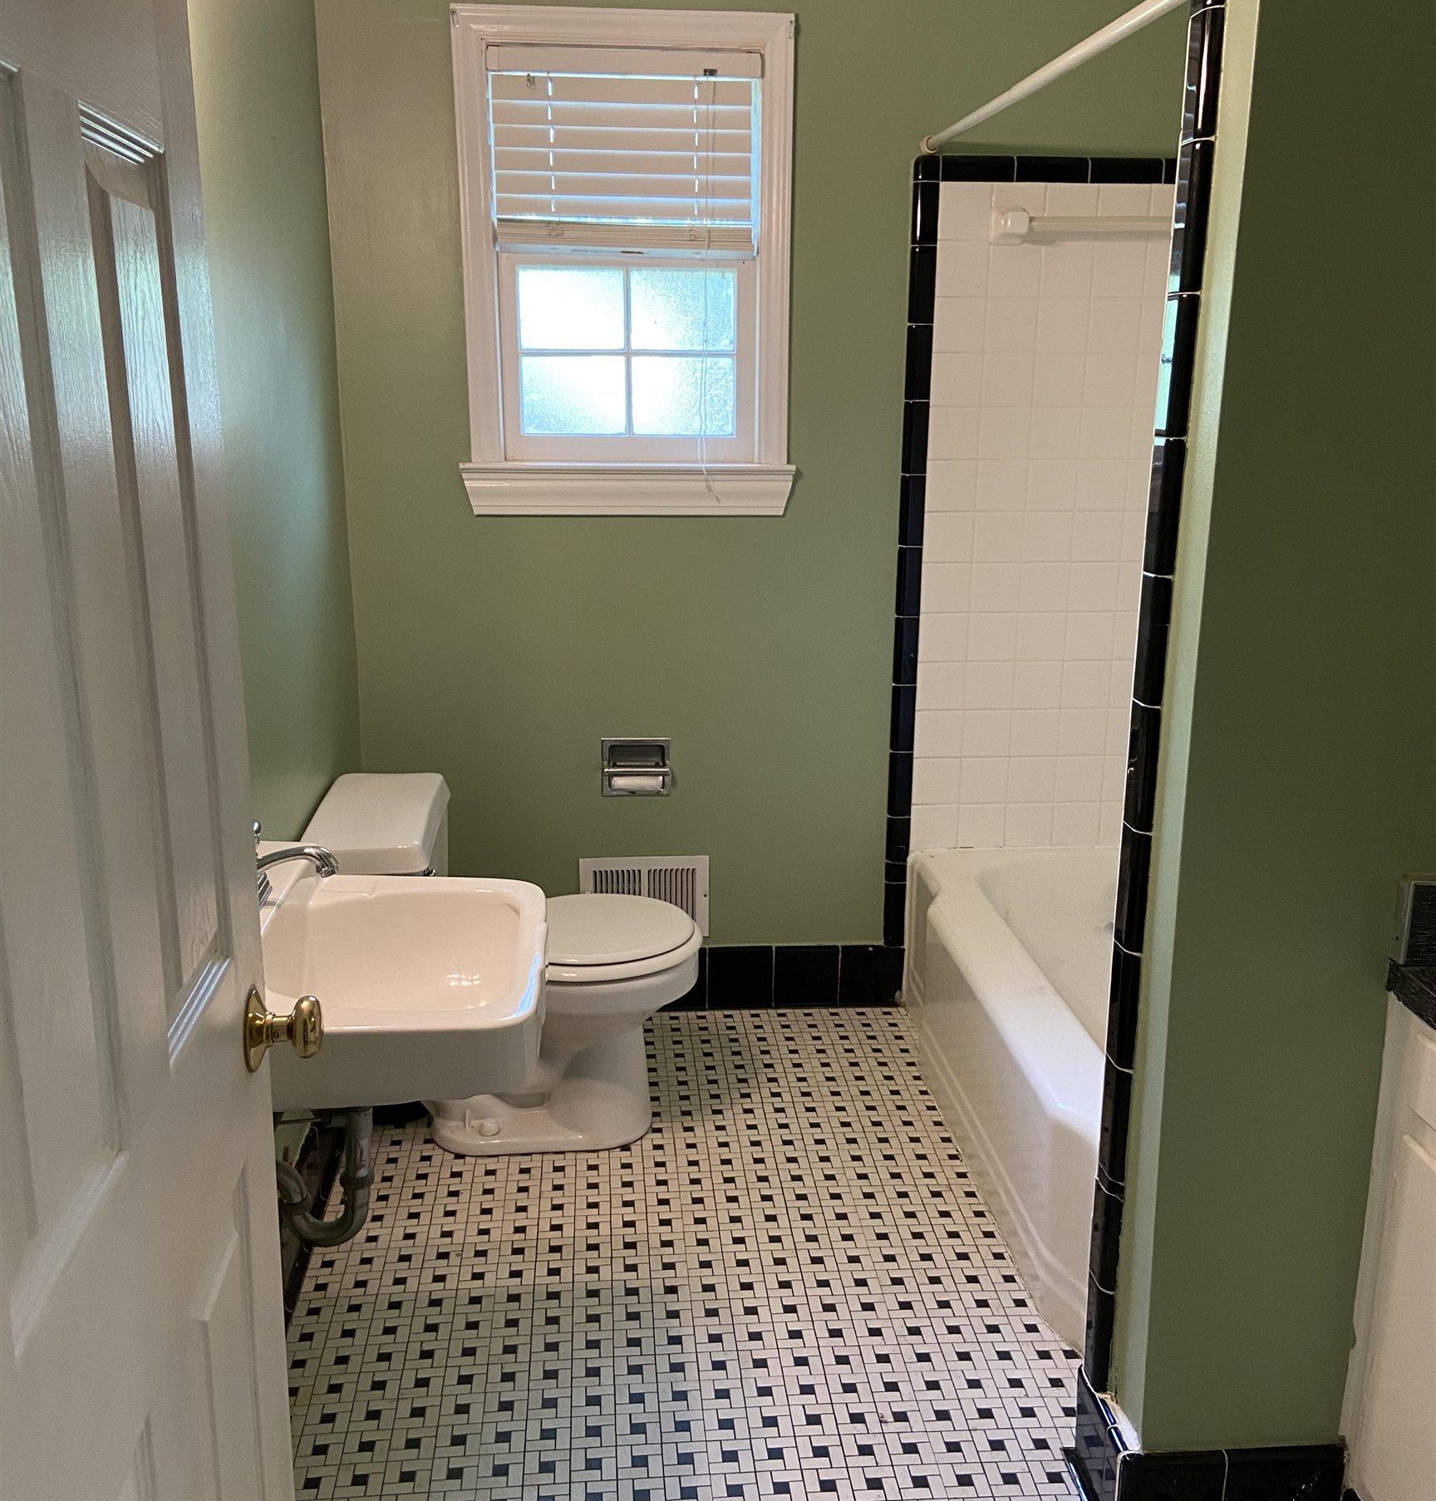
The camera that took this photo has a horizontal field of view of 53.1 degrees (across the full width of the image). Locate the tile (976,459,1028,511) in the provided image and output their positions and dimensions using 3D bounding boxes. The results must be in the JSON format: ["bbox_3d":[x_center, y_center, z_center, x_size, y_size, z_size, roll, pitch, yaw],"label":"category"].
[{"bbox_3d":[0.602,-0.561,3.048,0.107,0.107,0.009,-1,15,-5],"label":"tile"}]

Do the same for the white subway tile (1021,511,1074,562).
[{"bbox_3d":[0.716,-0.463,3.115,0.108,0.108,0.010,-1,15,-4],"label":"white subway tile"}]

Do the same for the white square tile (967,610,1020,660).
[{"bbox_3d":[0.599,-0.247,3.134,0.107,0.107,0.009,-1,15,-5],"label":"white square tile"}]

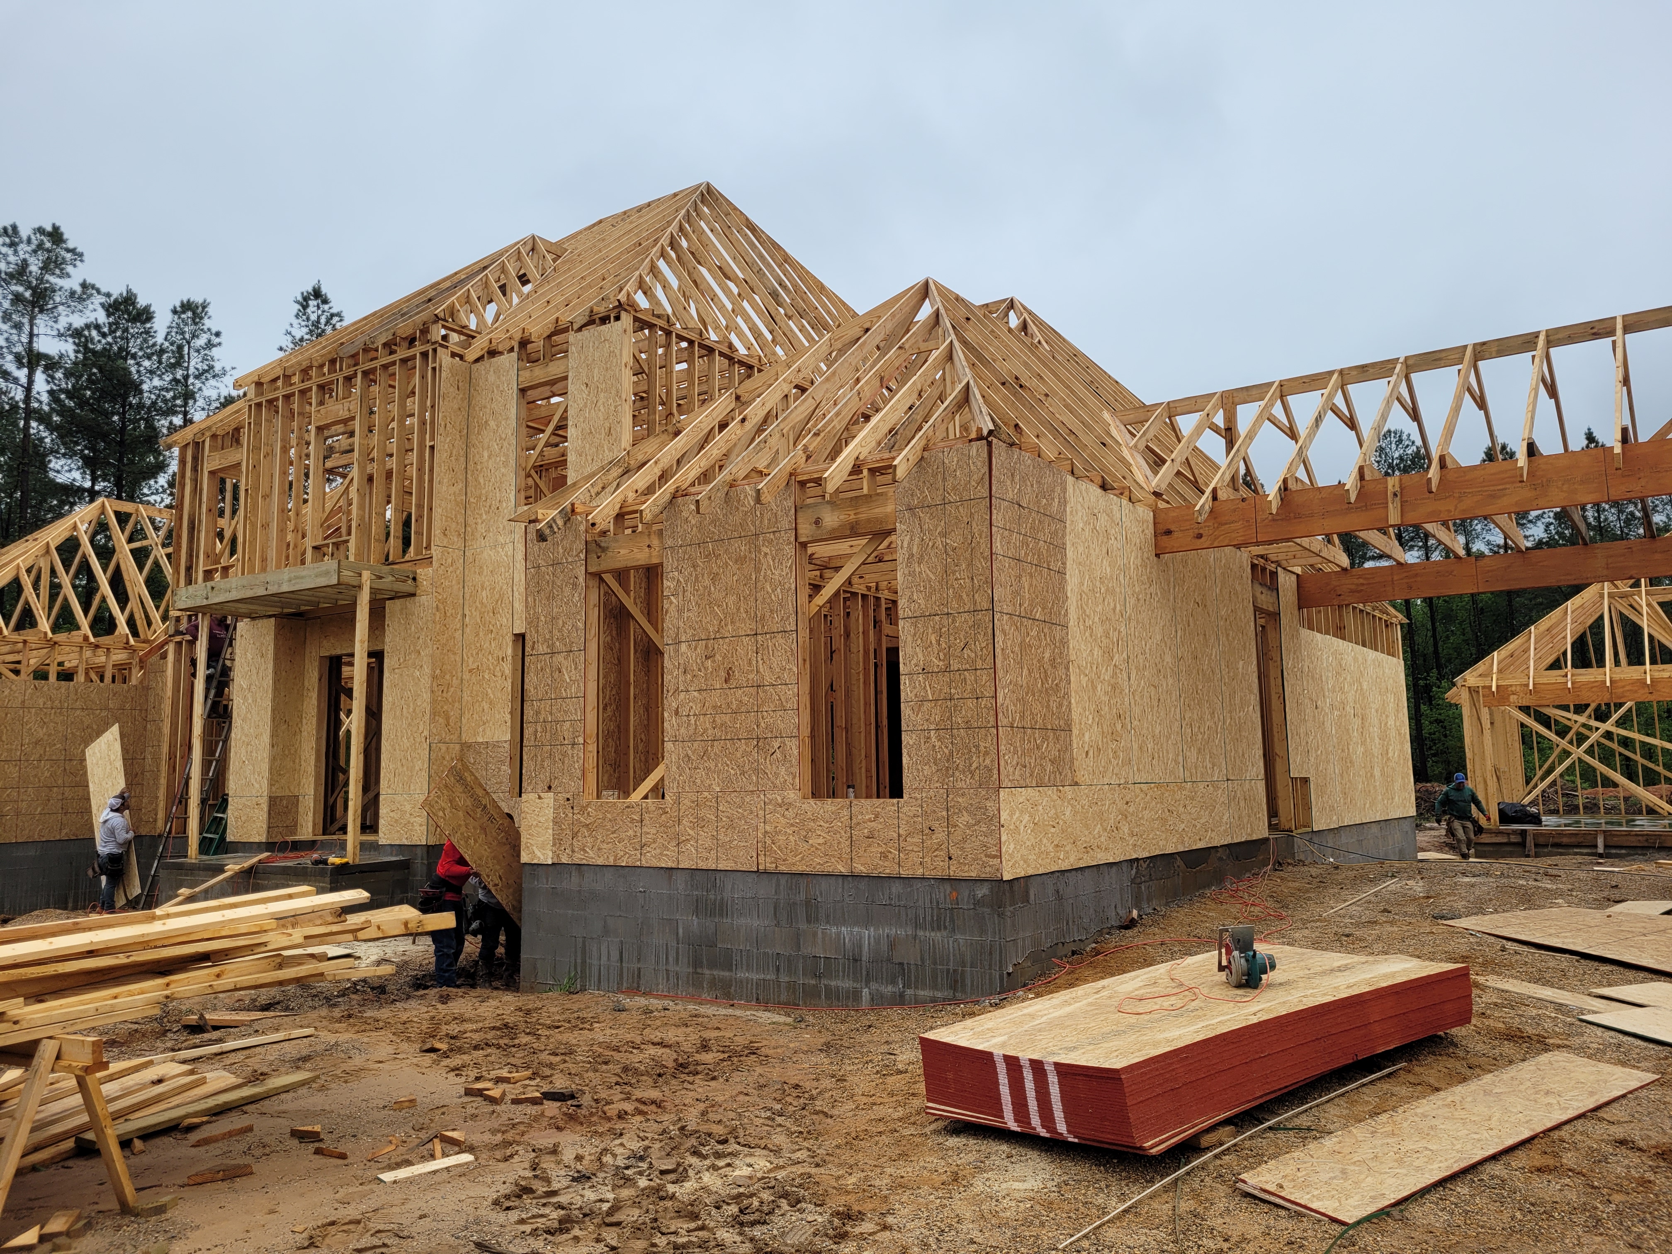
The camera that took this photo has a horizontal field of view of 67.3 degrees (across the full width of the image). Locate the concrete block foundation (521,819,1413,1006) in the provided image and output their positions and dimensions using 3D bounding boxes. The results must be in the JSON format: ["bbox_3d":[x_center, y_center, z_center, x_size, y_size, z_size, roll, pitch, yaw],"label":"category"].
[{"bbox_3d":[3.266,3.096,15.629,4.790,1.080,14.350,-6,-8,34],"label":"concrete block foundation"}]

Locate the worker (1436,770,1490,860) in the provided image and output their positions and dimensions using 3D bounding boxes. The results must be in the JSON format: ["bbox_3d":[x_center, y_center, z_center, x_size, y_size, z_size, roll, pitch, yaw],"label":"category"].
[{"bbox_3d":[11.122,3.352,22.300,0.900,1.560,0.600,-3,-7,19],"label":"worker"}]

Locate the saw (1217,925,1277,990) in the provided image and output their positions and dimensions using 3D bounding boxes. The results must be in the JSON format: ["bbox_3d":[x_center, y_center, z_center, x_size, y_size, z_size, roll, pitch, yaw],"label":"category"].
[{"bbox_3d":[2.028,1.628,6.200,0.250,0.300,0.240,0,-7,-6],"label":"saw"}]

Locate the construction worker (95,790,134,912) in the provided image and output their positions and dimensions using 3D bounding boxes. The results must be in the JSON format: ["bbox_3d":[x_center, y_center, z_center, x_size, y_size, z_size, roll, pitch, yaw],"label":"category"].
[{"bbox_3d":[-10.421,3.247,18.150,0.520,1.740,0.550,-7,-9,40],"label":"construction worker"}]

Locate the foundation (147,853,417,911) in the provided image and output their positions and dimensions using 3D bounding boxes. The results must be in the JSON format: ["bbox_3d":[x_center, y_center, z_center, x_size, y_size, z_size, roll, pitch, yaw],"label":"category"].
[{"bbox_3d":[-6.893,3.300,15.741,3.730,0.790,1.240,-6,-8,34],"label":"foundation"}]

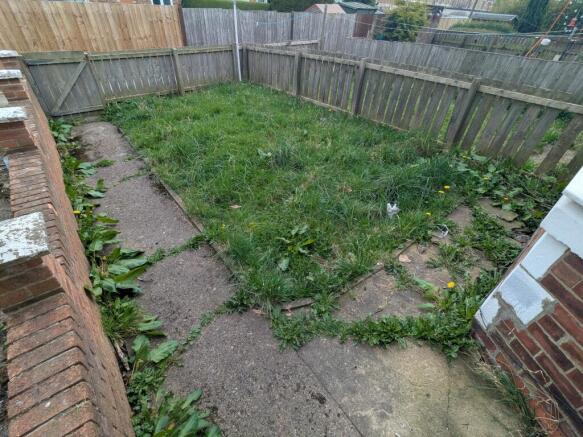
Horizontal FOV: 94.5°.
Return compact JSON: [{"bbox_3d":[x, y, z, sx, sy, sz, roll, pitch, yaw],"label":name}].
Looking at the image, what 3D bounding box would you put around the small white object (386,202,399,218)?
[{"bbox_3d":[1.006,-0.080,2.677,0.105,0.120,0.090,2,36,0],"label":"small white object"}]

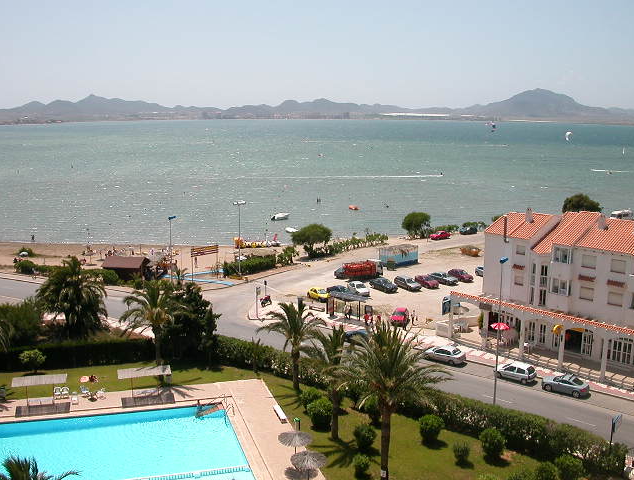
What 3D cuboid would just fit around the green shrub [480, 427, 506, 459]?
[{"bbox_3d":[12.970,15.089,50.381,1.850,2.000,1.850,3,10,14],"label":"green shrub"}]

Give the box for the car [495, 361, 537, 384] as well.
[{"bbox_3d":[19.151,12.740,65.777,3.750,1.420,1.630,8,13,39],"label":"car"}]

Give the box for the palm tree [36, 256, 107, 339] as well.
[{"bbox_3d":[-27.955,6.785,77.293,7.900,8.700,7.900,-3,11,-19],"label":"palm tree"}]

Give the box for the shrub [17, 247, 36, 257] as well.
[{"bbox_3d":[-53.767,2.042,126.388,3.300,1.600,3.000,-4,11,-23],"label":"shrub"}]

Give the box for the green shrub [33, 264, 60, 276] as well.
[{"bbox_3d":[-41.170,4.681,104.312,4.000,1.400,1.800,4,11,20],"label":"green shrub"}]

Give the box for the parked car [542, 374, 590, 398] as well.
[{"bbox_3d":[22.400,13.040,61.581,4.040,1.360,1.760,8,13,38],"label":"parked car"}]

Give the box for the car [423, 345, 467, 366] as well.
[{"bbox_3d":[12.800,11.506,68.877,4.250,1.410,1.700,8,13,38],"label":"car"}]

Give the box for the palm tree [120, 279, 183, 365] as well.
[{"bbox_3d":[-15.878,7.993,65.648,6.300,8.300,6.300,0,10,0],"label":"palm tree"}]

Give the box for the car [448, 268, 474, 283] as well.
[{"bbox_3d":[21.191,5.202,101.035,1.680,1.420,4.100,-6,12,-31],"label":"car"}]

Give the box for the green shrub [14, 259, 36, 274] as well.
[{"bbox_3d":[-46.797,4.353,109.550,3.100,2.100,2.600,5,11,27],"label":"green shrub"}]

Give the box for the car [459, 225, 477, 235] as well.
[{"bbox_3d":[33.826,-2.230,152.621,4.000,1.400,1.680,-5,11,-26],"label":"car"}]

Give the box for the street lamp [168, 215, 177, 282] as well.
[{"bbox_3d":[-20.215,1.631,96.749,1.150,9.951,0.400,-3,11,-18],"label":"street lamp"}]

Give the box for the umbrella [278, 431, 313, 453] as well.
[{"bbox_3d":[-1.431,14.399,46.739,2.350,2.300,2.350,0,10,0],"label":"umbrella"}]

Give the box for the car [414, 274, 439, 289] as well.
[{"bbox_3d":[16.708,6.031,103.507,1.650,1.380,3.950,-7,12,-35],"label":"car"}]

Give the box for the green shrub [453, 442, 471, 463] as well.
[{"bbox_3d":[10.045,14.701,47.326,1.200,1.500,1.200,0,10,0],"label":"green shrub"}]

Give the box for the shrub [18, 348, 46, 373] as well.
[{"bbox_3d":[-26.700,11.317,64.090,2.400,2.300,2.400,0,10,0],"label":"shrub"}]

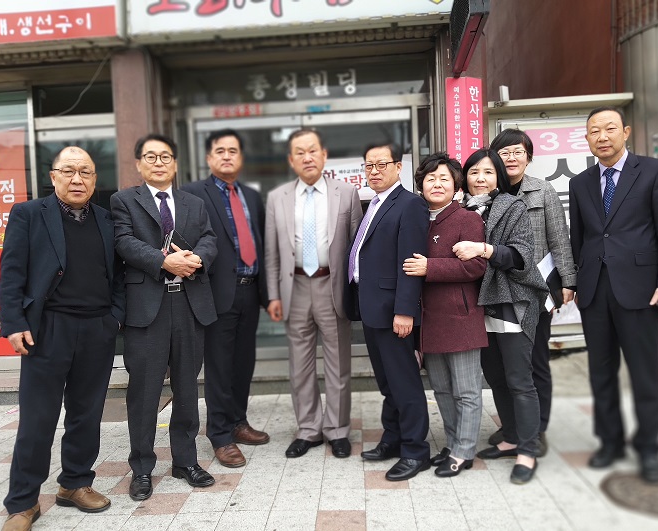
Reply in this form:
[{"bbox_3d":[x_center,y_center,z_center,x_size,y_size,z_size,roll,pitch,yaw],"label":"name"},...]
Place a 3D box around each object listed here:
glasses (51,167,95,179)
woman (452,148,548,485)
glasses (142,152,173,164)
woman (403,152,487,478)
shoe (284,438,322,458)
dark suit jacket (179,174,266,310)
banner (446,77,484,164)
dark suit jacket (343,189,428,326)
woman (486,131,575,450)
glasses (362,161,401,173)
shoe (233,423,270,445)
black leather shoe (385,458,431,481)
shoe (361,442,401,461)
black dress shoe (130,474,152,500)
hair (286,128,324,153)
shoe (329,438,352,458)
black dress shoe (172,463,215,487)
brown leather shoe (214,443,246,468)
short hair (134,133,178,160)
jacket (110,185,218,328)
[{"bbox_3d":[-1.078,-0.396,2.348,0.148,0.047,0.145,-4,3,-26],"label":"glasses"},{"bbox_3d":[0.838,0.204,2.704,0.490,1.560,0.420,0,3,41],"label":"woman"},{"bbox_3d":[-0.801,-0.500,2.579,0.147,0.048,0.145,-3,3,-16],"label":"glasses"},{"bbox_3d":[0.585,0.219,2.733,0.450,1.550,0.400,0,3,41],"label":"woman"},{"bbox_3d":[-0.130,0.956,3.030,0.105,0.100,0.285,0,4,39],"label":"shoe"},{"bbox_3d":[-0.591,-0.111,3.062,0.470,0.760,0.280,-4,3,-24],"label":"dark suit jacket"},{"bbox_3d":[0.994,-0.987,4.038,0.280,0.780,0.070,-3,3,-7],"label":"banner"},{"bbox_3d":[0.297,-0.049,2.805,0.350,0.700,0.490,-4,3,-37],"label":"dark suit jacket"},{"bbox_3d":[1.044,0.124,2.913,0.500,1.670,0.360,-1,3,20],"label":"woman"},{"bbox_3d":[0.264,-0.487,2.729,0.140,0.045,0.145,-1,3,38],"label":"glasses"},{"bbox_3d":[-0.476,0.962,3.185,0.285,0.105,0.105,-1,3,23],"label":"shoe"},{"bbox_3d":[0.389,0.950,2.677,0.285,0.105,0.105,-5,4,-38],"label":"black leather shoe"},{"bbox_3d":[0.311,0.944,2.937,0.285,0.110,0.105,-3,3,-12],"label":"shoe"},{"bbox_3d":[-0.900,1.009,2.637,0.105,0.105,0.285,-4,3,-21],"label":"black dress shoe"},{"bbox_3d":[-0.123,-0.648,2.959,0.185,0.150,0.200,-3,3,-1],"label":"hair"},{"bbox_3d":[0.052,0.951,3.039,0.108,0.110,0.290,-3,3,-7],"label":"shoe"},{"bbox_3d":[-0.676,0.996,2.742,0.295,0.110,0.105,0,3,43],"label":"black dress shoe"},{"bbox_3d":[-0.529,0.980,2.956,0.110,0.110,0.290,-4,3,-26],"label":"brown leather shoe"},{"bbox_3d":[-0.826,-0.557,2.627,0.205,0.165,0.215,-3,3,-16],"label":"short hair"},{"bbox_3d":[-0.796,-0.044,2.655,0.510,0.680,0.350,-3,3,-17],"label":"jacket"}]

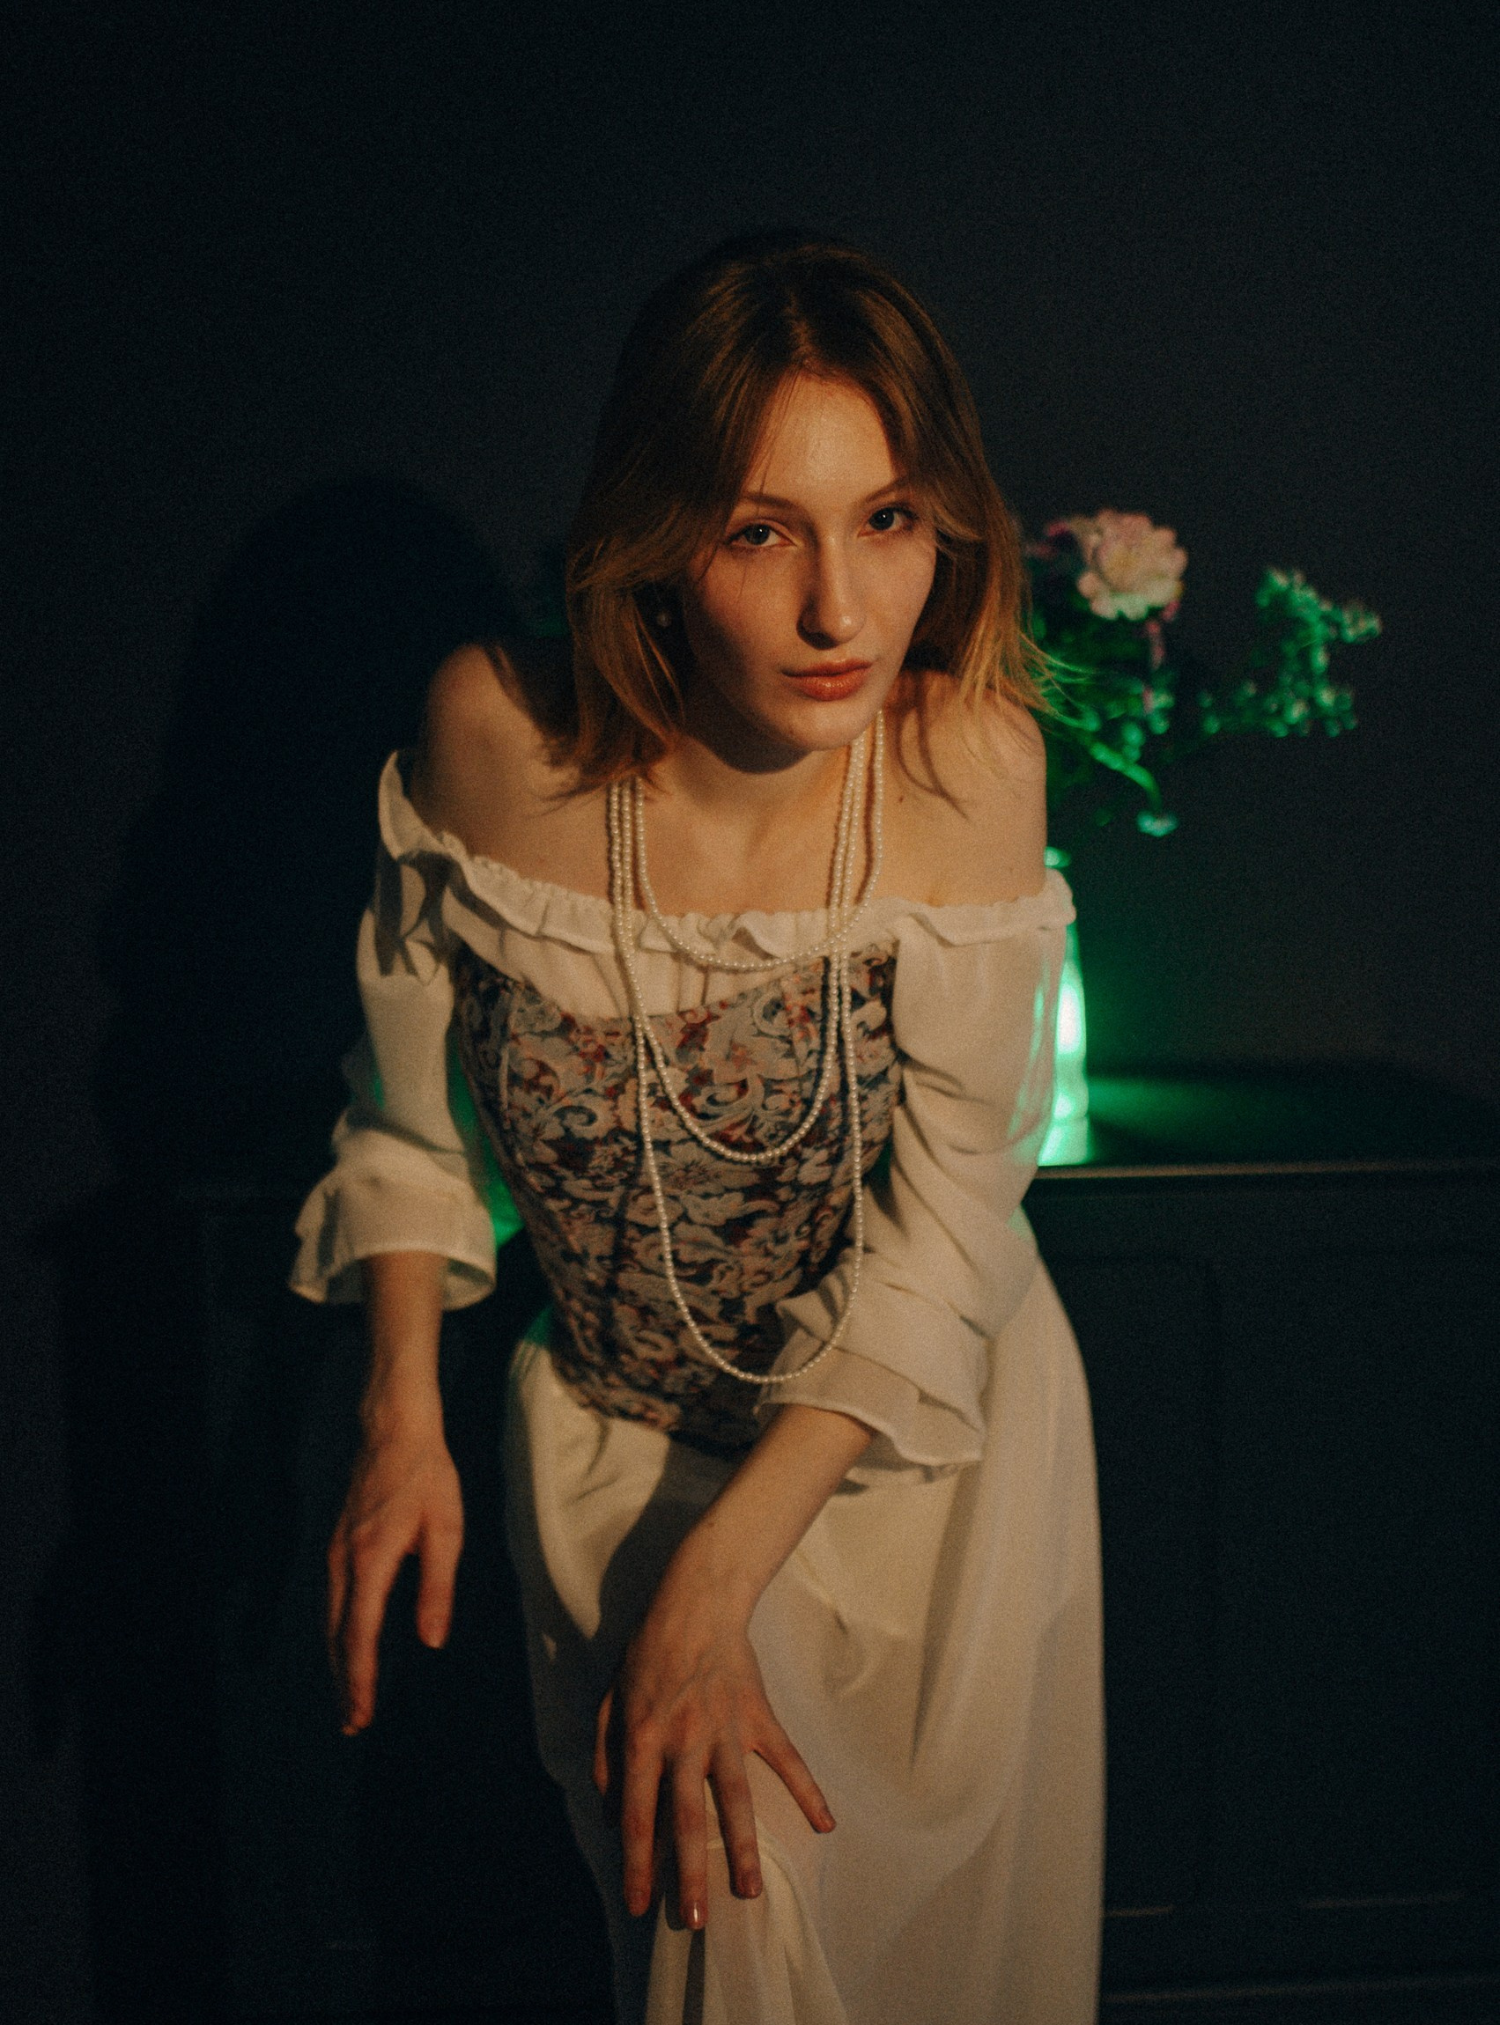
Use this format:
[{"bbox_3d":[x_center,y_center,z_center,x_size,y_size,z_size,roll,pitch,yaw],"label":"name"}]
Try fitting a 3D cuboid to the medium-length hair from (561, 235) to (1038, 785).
[{"bbox_3d":[0.026,-0.272,1.180,0.230,0.285,0.230,-9,13,-14],"label":"medium-length hair"}]

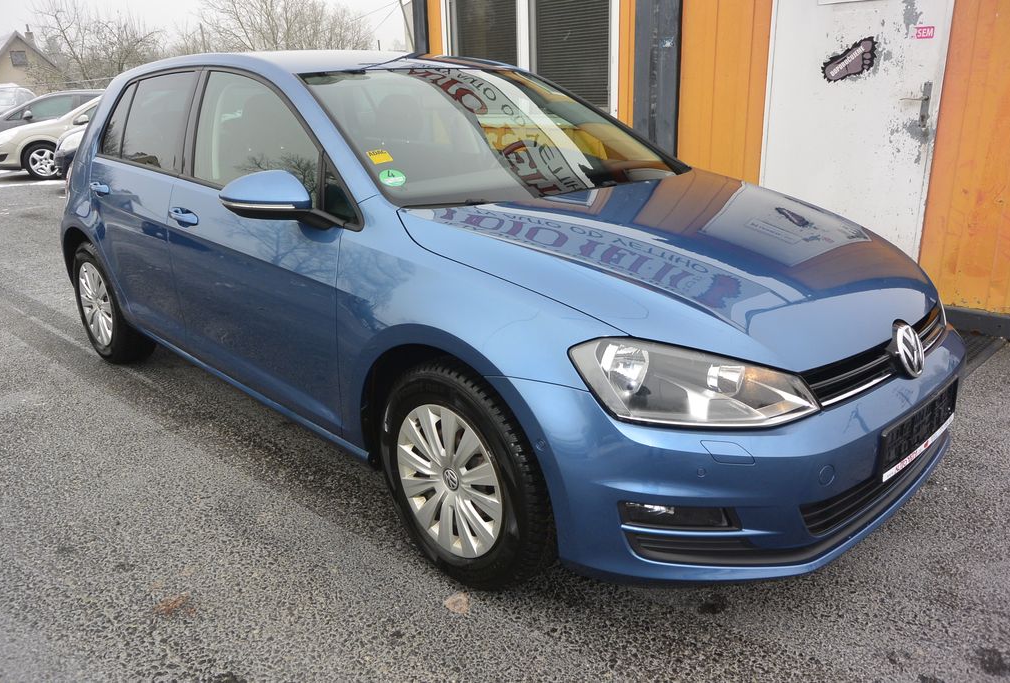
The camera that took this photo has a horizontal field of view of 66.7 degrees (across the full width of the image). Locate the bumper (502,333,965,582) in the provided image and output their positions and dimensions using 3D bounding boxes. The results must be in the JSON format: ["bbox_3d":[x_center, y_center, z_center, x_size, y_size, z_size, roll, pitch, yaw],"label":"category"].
[{"bbox_3d":[0.819,0.172,2.147,1.780,0.490,0.670,-17,24,-42],"label":"bumper"}]

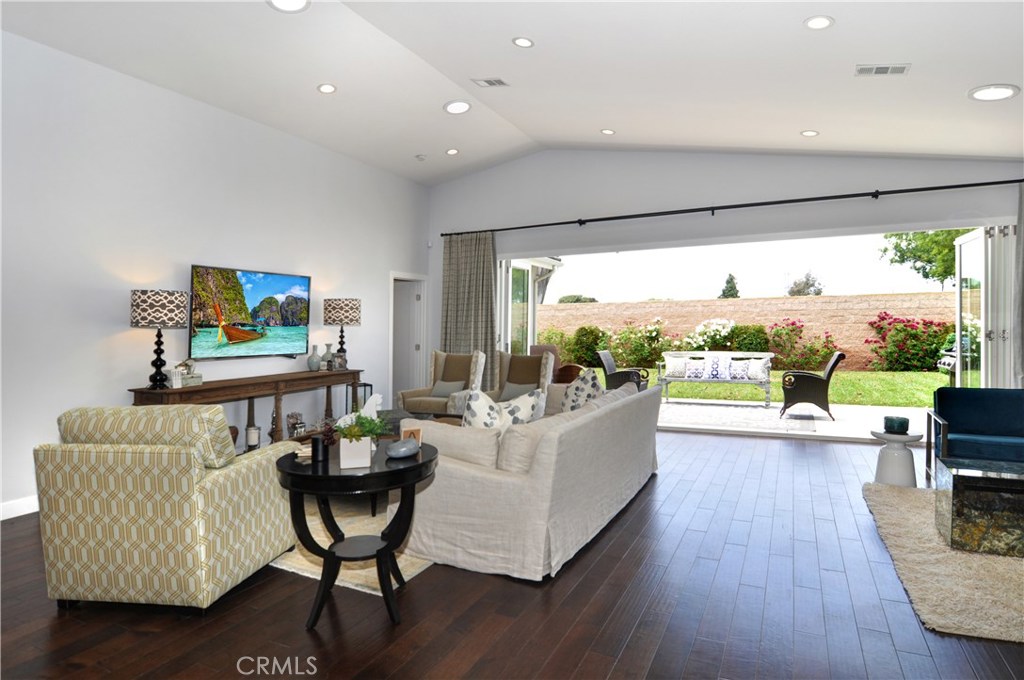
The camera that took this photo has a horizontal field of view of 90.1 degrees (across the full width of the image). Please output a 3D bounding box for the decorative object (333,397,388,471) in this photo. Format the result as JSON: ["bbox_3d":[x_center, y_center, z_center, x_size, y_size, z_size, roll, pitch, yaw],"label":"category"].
[{"bbox_3d":[-0.702,0.438,2.370,0.240,0.310,0.200,0,2,-17],"label":"decorative object"}]

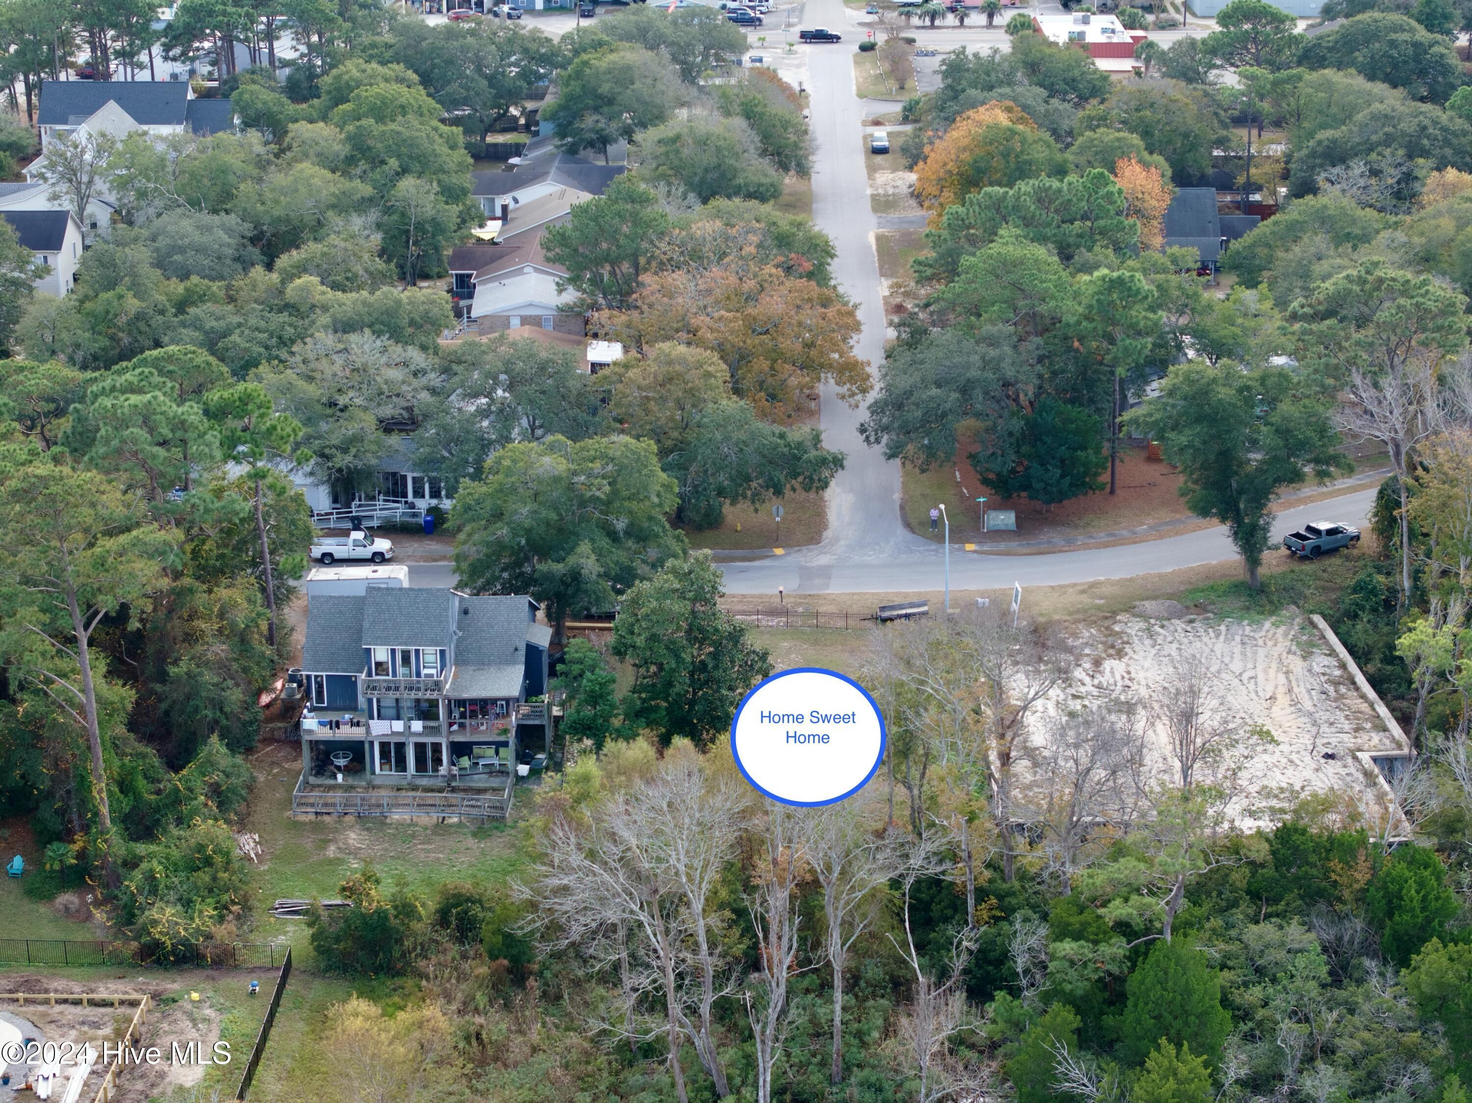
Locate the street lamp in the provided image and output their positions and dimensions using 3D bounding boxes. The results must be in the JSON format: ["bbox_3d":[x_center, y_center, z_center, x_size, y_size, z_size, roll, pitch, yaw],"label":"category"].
[{"bbox_3d":[13.355,0.425,189.449,0.400,6.900,2.200,-3,19,-6],"label":"street lamp"}]

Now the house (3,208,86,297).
[{"bbox_3d":[-64.571,-26.800,268.542,10.200,8.500,8.900,-1,19,-2],"label":"house"}]

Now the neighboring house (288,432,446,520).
[{"bbox_3d":[-25.470,-6.100,210.670,13.200,4.700,9.500,0,18,1],"label":"neighboring house"}]

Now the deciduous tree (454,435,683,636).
[{"bbox_3d":[-10.380,-0.560,183.490,14.400,13.000,14.400,0,18,1],"label":"deciduous tree"}]

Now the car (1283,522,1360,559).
[{"bbox_3d":[39.544,-0.822,200.107,5.500,1.840,1.950,-12,22,-31],"label":"car"}]

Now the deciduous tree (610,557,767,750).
[{"bbox_3d":[-2.440,5.820,170.390,9.000,11.600,9.000,0,18,1],"label":"deciduous tree"}]

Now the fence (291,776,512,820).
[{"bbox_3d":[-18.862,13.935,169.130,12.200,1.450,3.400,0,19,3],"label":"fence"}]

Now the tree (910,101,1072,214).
[{"bbox_3d":[25.360,-39.010,297.540,15.200,12.100,15.200,0,18,1],"label":"tree"}]

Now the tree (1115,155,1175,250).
[{"bbox_3d":[37.210,-30.820,274.740,5.500,11.000,5.500,0,18,1],"label":"tree"}]

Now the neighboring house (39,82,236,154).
[{"bbox_3d":[-64.765,-46.142,323.647,20.700,9.300,14.500,0,19,2],"label":"neighboring house"}]

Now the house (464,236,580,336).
[{"bbox_3d":[-17.590,-22.940,260.780,10.200,4.900,22.500,0,18,1],"label":"house"}]

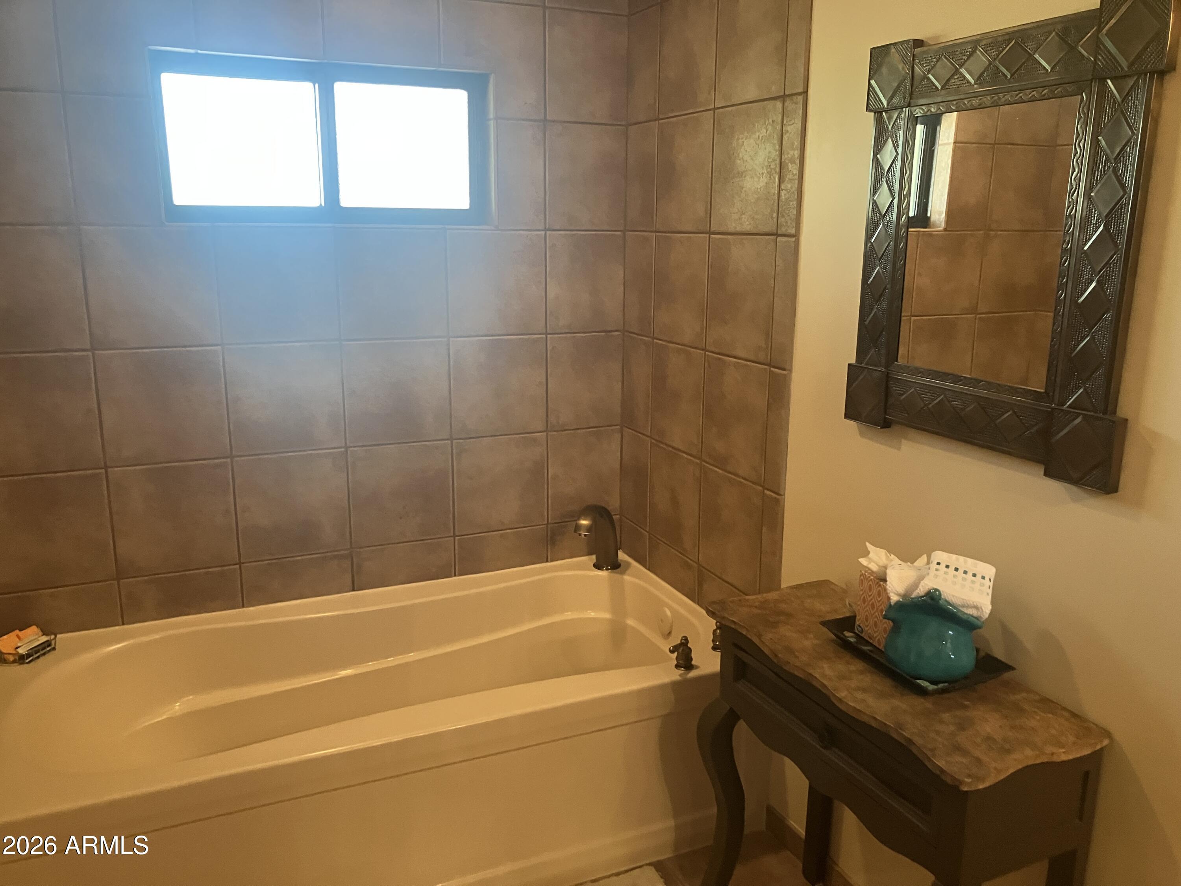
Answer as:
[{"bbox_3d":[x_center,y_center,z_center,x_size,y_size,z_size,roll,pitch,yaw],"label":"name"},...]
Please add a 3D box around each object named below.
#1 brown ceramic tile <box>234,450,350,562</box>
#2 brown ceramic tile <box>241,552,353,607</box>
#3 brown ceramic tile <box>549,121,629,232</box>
[{"bbox_3d":[-0.866,0.183,2.788,0.310,0.310,0.010,-5,14,-23],"label":"brown ceramic tile"},{"bbox_3d":[-0.855,0.395,2.794,0.305,0.123,0.010,-5,14,-24],"label":"brown ceramic tile"},{"bbox_3d":[-0.011,-0.806,2.906,0.258,0.305,0.010,-5,14,-24],"label":"brown ceramic tile"}]

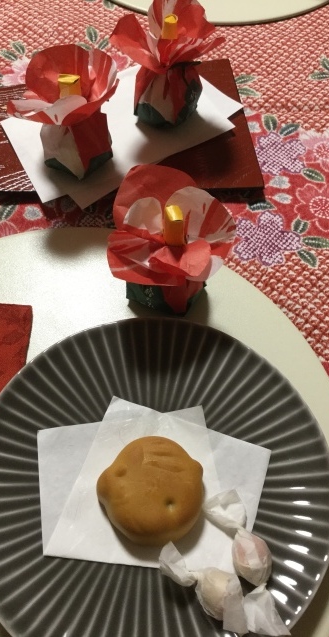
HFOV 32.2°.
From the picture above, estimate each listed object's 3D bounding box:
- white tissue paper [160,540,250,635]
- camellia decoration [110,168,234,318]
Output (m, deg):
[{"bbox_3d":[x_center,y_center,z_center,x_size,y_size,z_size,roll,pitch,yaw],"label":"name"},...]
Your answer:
[{"bbox_3d":[0.020,0.118,0.254,0.050,0.018,0.021,38,66,24],"label":"white tissue paper"},{"bbox_3d":[0.004,-0.044,0.344,0.073,0.069,0.070,-1,57,2],"label":"camellia decoration"}]

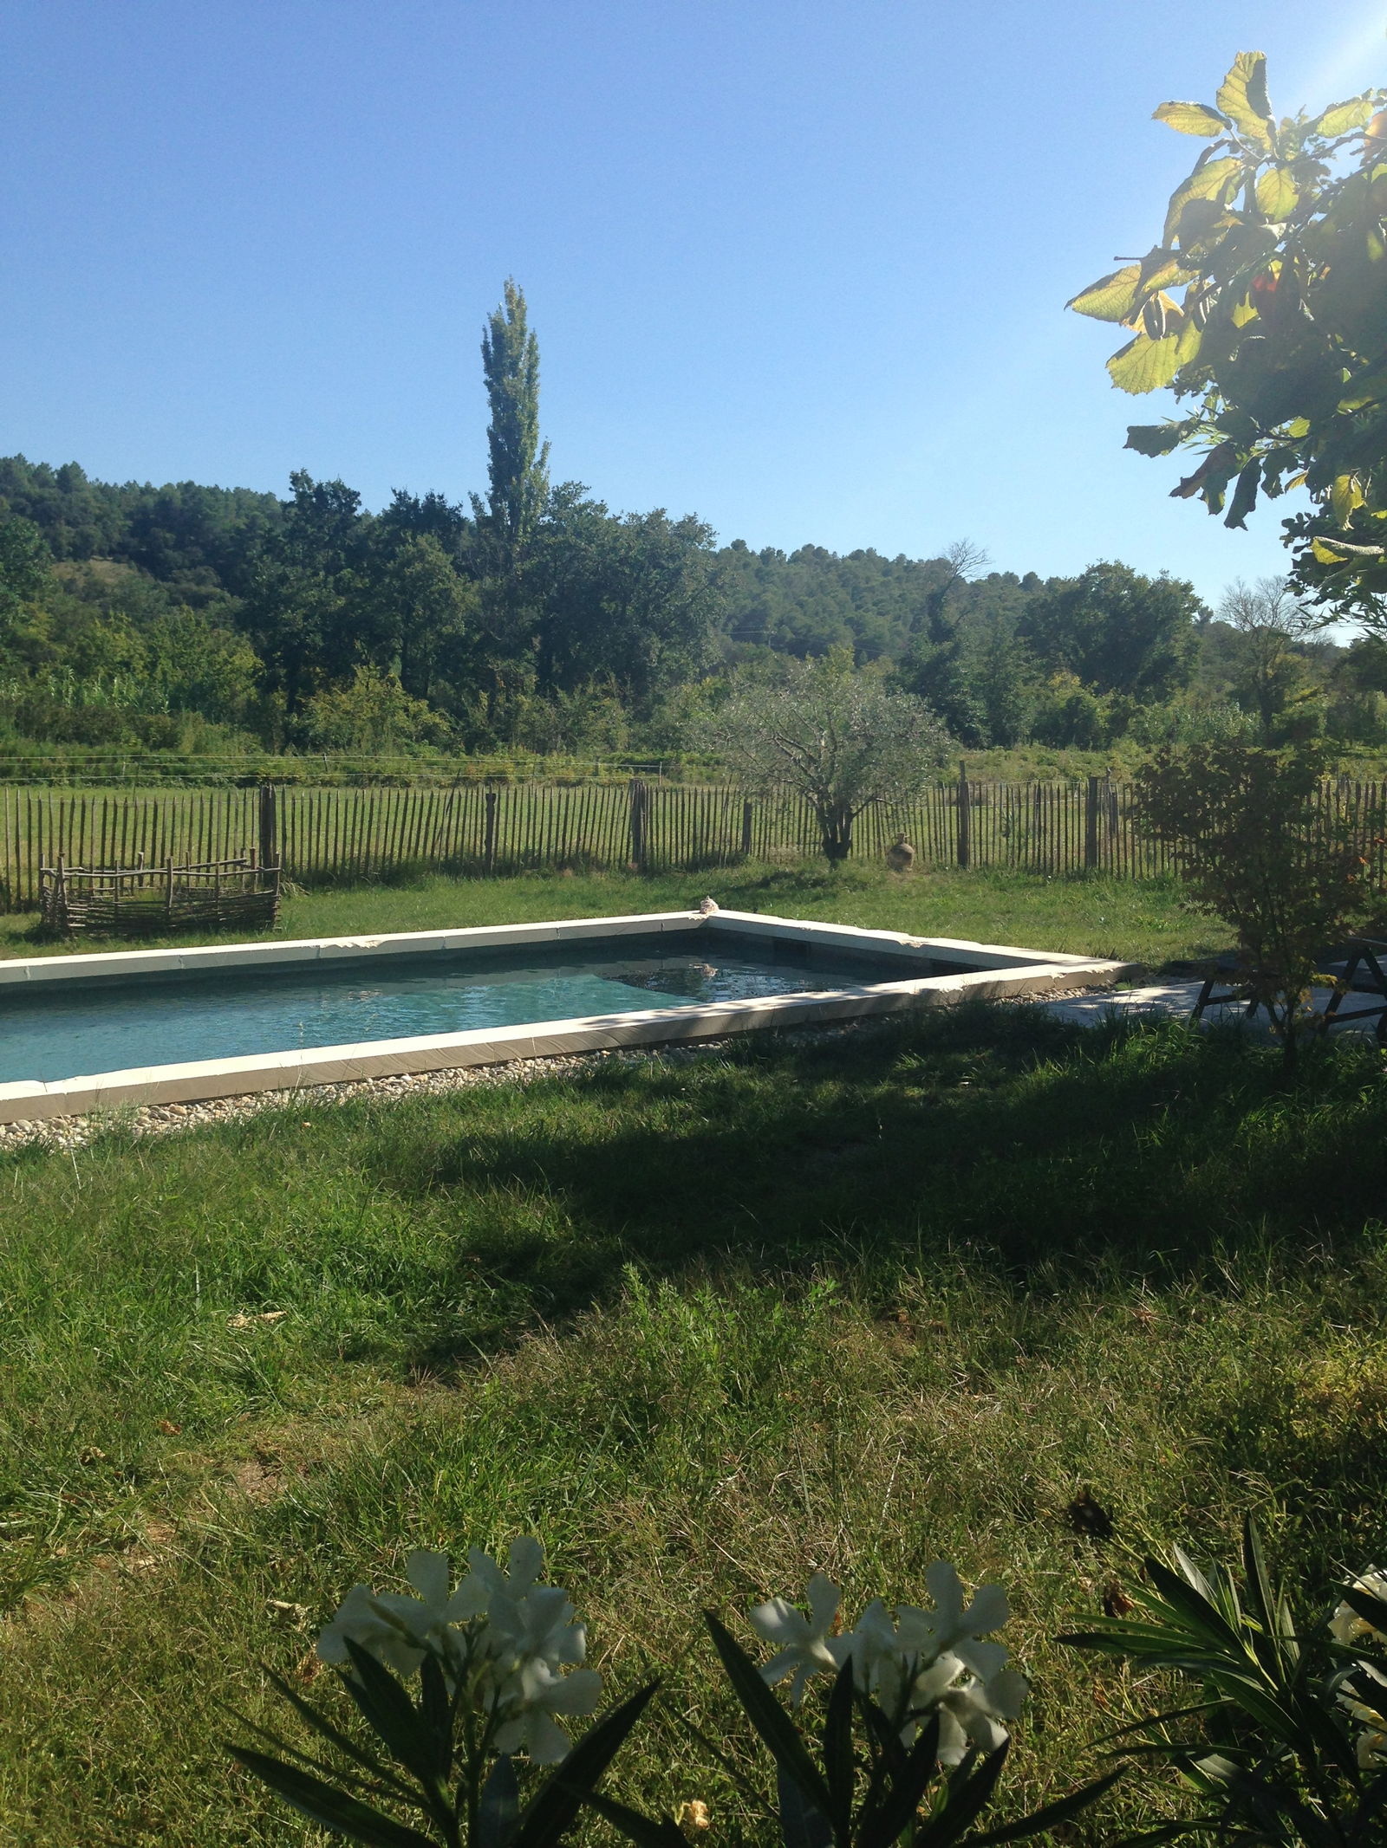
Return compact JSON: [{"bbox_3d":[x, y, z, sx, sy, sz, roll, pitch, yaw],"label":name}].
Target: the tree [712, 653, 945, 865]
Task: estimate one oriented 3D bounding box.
[{"bbox_3d":[1.650,-1.980,21.300,2.920,2.550,2.700,0,6,0],"label":"tree"}]

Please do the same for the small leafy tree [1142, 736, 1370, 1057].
[{"bbox_3d":[2.670,-0.086,8.420,1.100,1.570,1.050,0,6,0],"label":"small leafy tree"}]

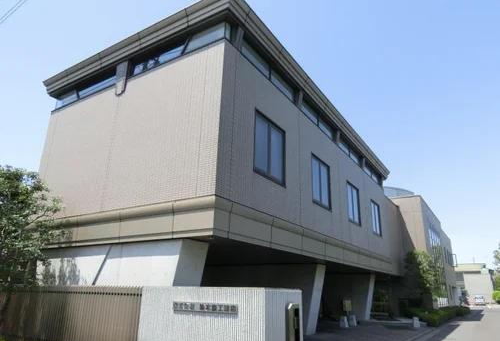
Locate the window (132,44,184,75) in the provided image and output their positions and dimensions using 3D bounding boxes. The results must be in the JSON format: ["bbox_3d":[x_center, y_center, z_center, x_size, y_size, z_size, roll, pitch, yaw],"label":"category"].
[{"bbox_3d":[-2.543,-3.112,10.138,2.111,0.459,0.150,-10,-22,31],"label":"window"}]

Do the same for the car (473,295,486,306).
[{"bbox_3d":[40.165,22.618,62.922,1.550,1.570,3.600,-10,-22,31],"label":"car"}]

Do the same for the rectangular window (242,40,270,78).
[{"bbox_3d":[0.155,-2.941,9.747,0.100,0.450,1.460,-10,-22,31],"label":"rectangular window"}]

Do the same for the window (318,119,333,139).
[{"bbox_3d":[2.864,-1.522,13.753,0.100,0.400,1.420,-10,-22,31],"label":"window"}]

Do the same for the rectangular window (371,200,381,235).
[{"bbox_3d":[6.421,2.468,18.396,0.120,1.650,1.650,-10,-22,31],"label":"rectangular window"}]

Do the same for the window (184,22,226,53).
[{"bbox_3d":[-1.156,-3.358,9.283,1.367,0.479,0.150,-10,-22,31],"label":"window"}]

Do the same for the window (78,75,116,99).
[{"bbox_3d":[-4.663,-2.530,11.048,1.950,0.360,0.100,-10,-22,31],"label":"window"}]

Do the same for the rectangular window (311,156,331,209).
[{"bbox_3d":[2.535,0.479,12.921,0.150,1.754,1.724,-10,-22,31],"label":"rectangular window"}]

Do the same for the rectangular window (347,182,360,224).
[{"bbox_3d":[4.539,1.509,15.872,0.150,1.744,1.744,-10,-22,31],"label":"rectangular window"}]

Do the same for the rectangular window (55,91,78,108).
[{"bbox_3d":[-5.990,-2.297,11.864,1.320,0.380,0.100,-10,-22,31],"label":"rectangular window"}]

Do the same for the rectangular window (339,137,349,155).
[{"bbox_3d":[4.071,-1.040,15.877,0.150,0.459,1.601,-10,-22,31],"label":"rectangular window"}]

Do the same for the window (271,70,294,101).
[{"bbox_3d":[1.004,-2.632,11.367,0.150,0.479,1.622,-10,-22,31],"label":"window"}]

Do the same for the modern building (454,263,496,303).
[{"bbox_3d":[39.160,20.044,63.279,6.300,6.600,6.000,-10,-22,31],"label":"modern building"}]

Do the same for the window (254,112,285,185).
[{"bbox_3d":[0.549,-0.546,9.696,0.120,1.710,1.690,-10,-22,31],"label":"window"}]

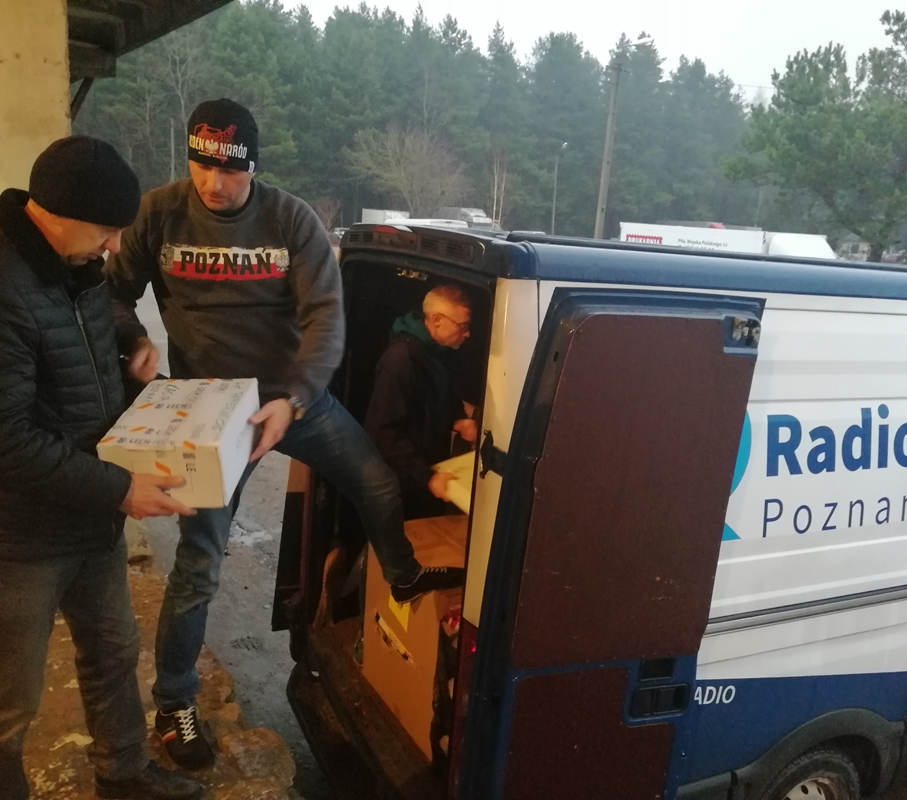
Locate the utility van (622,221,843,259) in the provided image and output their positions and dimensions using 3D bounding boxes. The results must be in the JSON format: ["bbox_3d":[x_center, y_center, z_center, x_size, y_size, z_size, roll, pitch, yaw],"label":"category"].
[{"bbox_3d":[7.786,-3.477,24.973,6.600,3.150,2.150,2,10,-7],"label":"utility van"}]

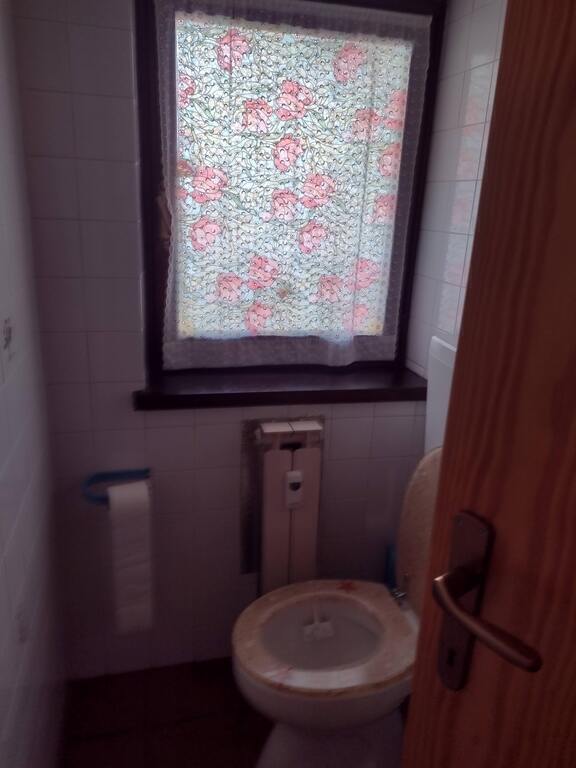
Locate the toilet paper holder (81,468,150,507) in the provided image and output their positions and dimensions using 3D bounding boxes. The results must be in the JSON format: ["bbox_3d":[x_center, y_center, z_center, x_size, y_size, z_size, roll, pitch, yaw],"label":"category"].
[{"bbox_3d":[-0.444,0.271,1.566,0.170,0.056,0.103,-2,19,-14],"label":"toilet paper holder"}]

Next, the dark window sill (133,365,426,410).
[{"bbox_3d":[-0.008,0.010,1.709,0.835,0.040,0.178,-2,19,-14],"label":"dark window sill"}]

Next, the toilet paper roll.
[{"bbox_3d":[-0.415,0.460,1.598,0.099,0.421,0.094,-2,19,-14],"label":"toilet paper roll"}]

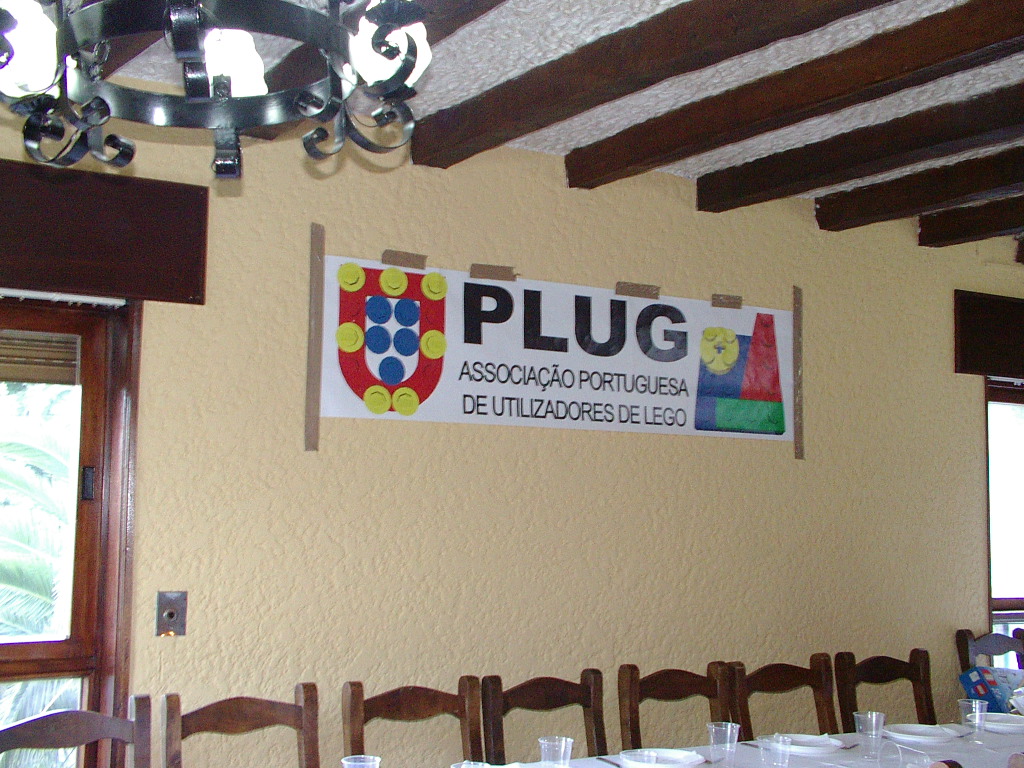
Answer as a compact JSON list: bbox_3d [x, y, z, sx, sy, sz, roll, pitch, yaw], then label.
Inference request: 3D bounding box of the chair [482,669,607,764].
[{"bbox_3d":[0.206,1.309,3.915,0.430,0.905,0.450,5,-6,-36],"label":"chair"}]

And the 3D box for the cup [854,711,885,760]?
[{"bbox_3d":[0.956,0.938,3.630,0.086,0.120,0.086,1,-5,0],"label":"cup"}]

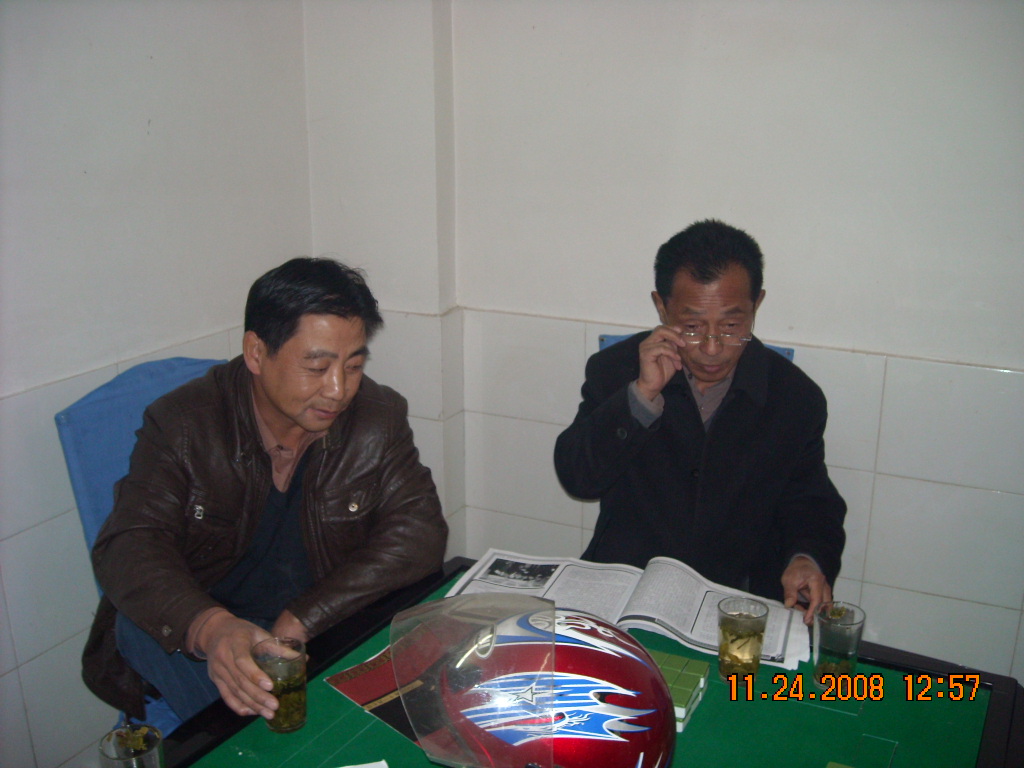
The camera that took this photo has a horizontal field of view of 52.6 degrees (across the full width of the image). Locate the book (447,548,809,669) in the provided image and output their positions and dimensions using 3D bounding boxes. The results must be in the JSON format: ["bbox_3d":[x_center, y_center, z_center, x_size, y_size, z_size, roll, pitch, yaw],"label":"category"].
[{"bbox_3d":[0.187,0.355,1.710,0.580,0.050,0.240,6,16,23],"label":"book"}]

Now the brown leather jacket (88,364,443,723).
[{"bbox_3d":[-0.391,0.264,1.702,0.620,0.600,0.480,-11,19,-35],"label":"brown leather jacket"}]

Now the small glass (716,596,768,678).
[{"bbox_3d":[0.336,0.374,1.514,0.073,0.109,0.073,0,15,0],"label":"small glass"}]

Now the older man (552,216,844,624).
[{"bbox_3d":[0.293,0.442,1.744,0.560,1.370,0.720,5,16,18],"label":"older man"}]

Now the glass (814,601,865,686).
[{"bbox_3d":[0.471,0.378,1.494,0.074,0.109,0.074,0,15,0],"label":"glass"}]

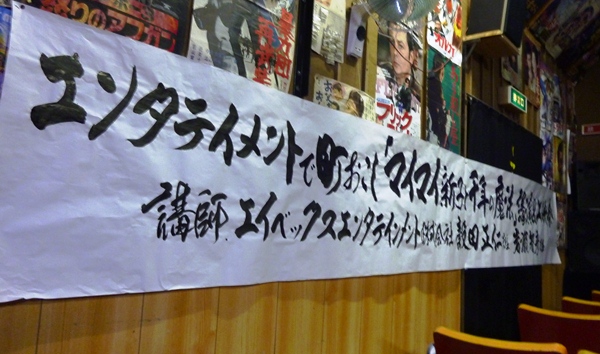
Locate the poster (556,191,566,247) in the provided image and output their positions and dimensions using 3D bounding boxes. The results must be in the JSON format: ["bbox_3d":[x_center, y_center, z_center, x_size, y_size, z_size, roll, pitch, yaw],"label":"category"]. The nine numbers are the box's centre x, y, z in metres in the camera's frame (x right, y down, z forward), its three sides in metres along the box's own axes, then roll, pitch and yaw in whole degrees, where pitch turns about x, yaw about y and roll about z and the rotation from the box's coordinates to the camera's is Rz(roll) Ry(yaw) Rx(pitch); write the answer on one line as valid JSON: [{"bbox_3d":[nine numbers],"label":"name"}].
[{"bbox_3d":[3.021,0.503,5.035,0.020,0.672,0.484,-3,-9,44],"label":"poster"}]

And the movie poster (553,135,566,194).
[{"bbox_3d":[3.038,-0.138,5.086,0.020,0.679,0.545,-3,-9,44],"label":"movie poster"}]

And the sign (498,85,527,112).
[{"bbox_3d":[1.873,-0.669,3.809,0.386,0.155,0.090,9,-9,-41],"label":"sign"}]

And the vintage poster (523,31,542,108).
[{"bbox_3d":[2.404,-1.074,4.483,0.020,0.699,0.518,-3,-9,44],"label":"vintage poster"}]

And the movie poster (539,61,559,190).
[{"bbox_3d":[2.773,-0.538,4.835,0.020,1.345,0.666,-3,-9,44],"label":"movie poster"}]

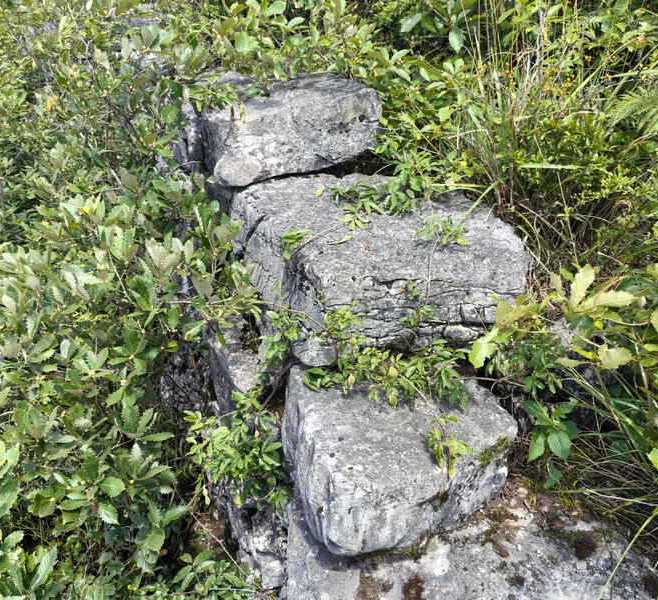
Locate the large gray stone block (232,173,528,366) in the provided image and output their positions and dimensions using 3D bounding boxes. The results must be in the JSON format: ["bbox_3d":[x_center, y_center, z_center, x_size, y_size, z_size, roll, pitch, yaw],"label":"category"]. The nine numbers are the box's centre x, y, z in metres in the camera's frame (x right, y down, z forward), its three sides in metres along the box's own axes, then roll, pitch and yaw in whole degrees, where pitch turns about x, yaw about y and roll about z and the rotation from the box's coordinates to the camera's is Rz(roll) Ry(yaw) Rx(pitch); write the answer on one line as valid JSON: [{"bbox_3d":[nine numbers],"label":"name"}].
[{"bbox_3d":[0.203,-0.161,2.196,0.800,0.390,0.540,-9,39,-12],"label":"large gray stone block"}]

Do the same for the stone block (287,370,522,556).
[{"bbox_3d":[0.169,0.432,1.908,0.560,0.270,0.480,-9,39,-11],"label":"stone block"}]

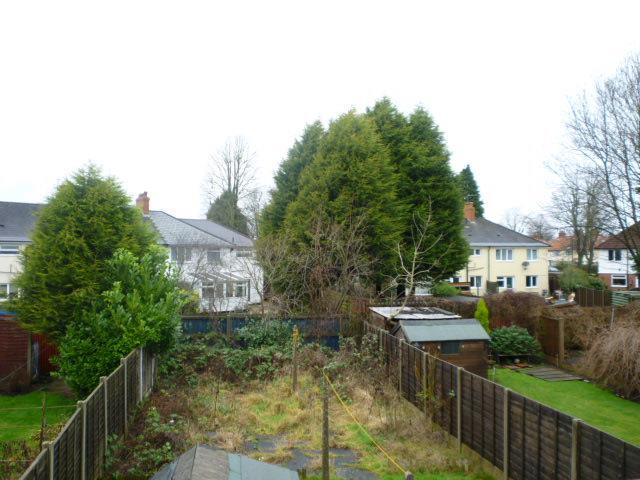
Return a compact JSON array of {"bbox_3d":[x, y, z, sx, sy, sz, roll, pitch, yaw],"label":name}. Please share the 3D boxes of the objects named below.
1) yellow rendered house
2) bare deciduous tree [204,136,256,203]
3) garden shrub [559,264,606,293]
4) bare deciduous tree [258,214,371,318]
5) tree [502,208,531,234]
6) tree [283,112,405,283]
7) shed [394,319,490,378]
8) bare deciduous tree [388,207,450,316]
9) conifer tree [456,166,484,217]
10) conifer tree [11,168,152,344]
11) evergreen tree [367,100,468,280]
[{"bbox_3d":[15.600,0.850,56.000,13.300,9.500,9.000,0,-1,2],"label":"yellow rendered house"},{"bbox_3d":[-10.300,-3.000,62.000,6.300,17.800,6.300,0,-1,0],"label":"bare deciduous tree"},{"bbox_3d":[23.499,3.693,48.000,4.300,3.000,3.400,0,-1,-11],"label":"garden shrub"},{"bbox_3d":[-0.240,1.900,23.500,4.900,6.000,4.500,0,-1,0],"label":"bare deciduous tree"},{"bbox_3d":[32.200,0.600,88.000,5.800,11.500,5.800,0,-1,0],"label":"tree"},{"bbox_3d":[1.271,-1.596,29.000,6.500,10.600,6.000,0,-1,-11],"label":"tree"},{"bbox_3d":[3.830,3.660,17.250,2.600,2.170,1.950,0,-1,-10],"label":"shed"},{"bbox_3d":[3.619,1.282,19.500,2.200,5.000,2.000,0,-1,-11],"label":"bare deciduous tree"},{"bbox_3d":[18.800,-1.800,68.000,5.500,15.600,5.500,0,-1,0],"label":"conifer tree"},{"bbox_3d":[-8.350,1.060,19.000,5.100,7.500,4.900,0,-1,0],"label":"conifer tree"},{"bbox_3d":[5.637,-2.265,31.000,5.800,11.600,5.600,0,-1,-11],"label":"evergreen tree"}]

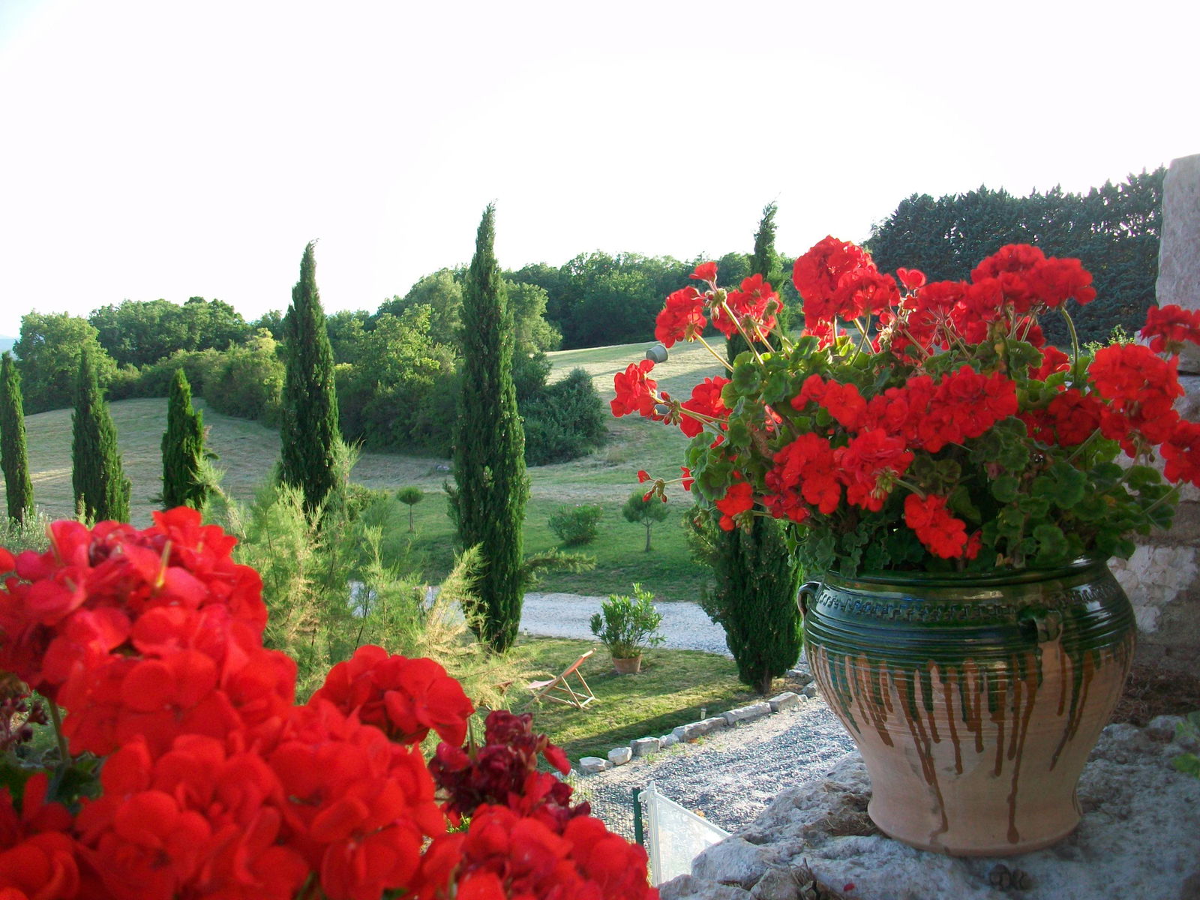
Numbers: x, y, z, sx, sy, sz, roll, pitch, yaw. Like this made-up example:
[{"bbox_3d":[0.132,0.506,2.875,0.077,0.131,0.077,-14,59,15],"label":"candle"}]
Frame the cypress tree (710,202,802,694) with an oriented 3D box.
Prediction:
[{"bbox_3d":[2.880,0.051,19.958,1.636,8.820,1.636,0,5,0],"label":"cypress tree"}]

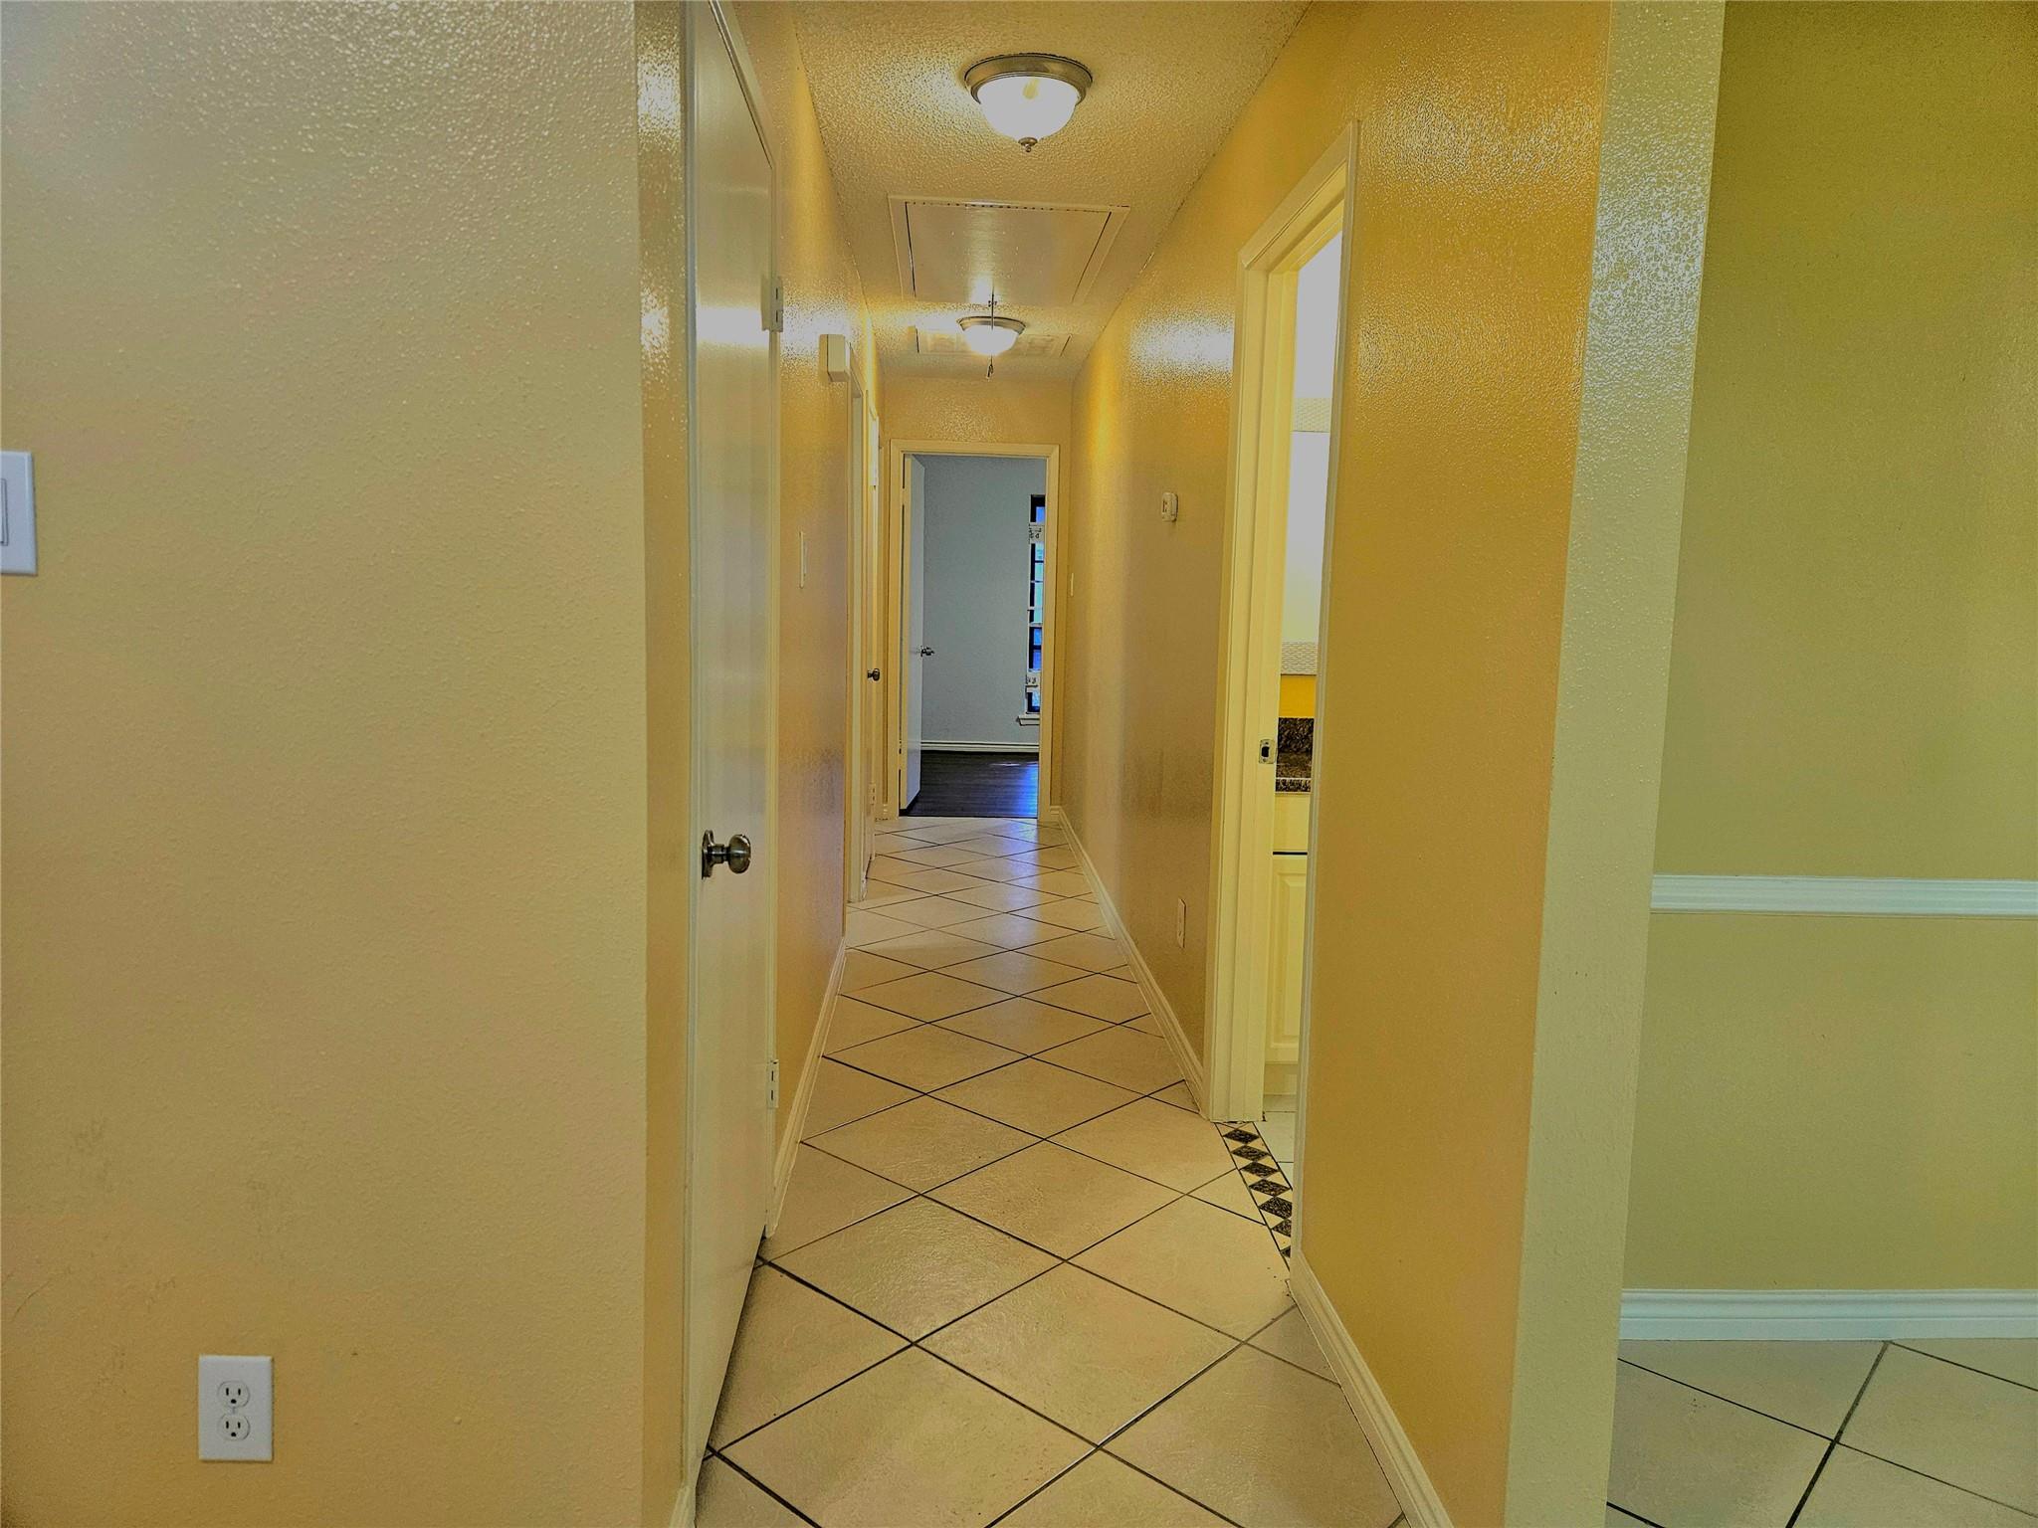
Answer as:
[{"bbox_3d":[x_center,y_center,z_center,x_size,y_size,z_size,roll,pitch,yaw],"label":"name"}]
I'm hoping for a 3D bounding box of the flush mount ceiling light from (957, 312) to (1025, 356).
[{"bbox_3d":[-0.119,-1.839,5.891,0.300,0.145,0.300,1,7,-3],"label":"flush mount ceiling light"}]

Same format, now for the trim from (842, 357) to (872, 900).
[{"bbox_3d":[-0.631,-0.433,5.192,0.060,2.100,0.880,1,7,-3],"label":"trim"}]

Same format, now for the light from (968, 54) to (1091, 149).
[{"bbox_3d":[0.021,-1.473,3.074,0.300,0.153,0.300,1,7,-3],"label":"light"}]

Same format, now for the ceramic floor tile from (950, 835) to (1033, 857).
[{"bbox_3d":[-0.121,0.425,6.905,0.400,0.010,0.400,8,10,42],"label":"ceramic floor tile"}]

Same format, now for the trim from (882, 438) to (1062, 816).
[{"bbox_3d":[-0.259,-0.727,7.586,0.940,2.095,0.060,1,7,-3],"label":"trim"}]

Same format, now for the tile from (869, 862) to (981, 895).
[{"bbox_3d":[-0.365,0.530,6.036,0.400,0.010,0.400,8,10,42],"label":"tile"}]

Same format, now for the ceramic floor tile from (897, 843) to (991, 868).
[{"bbox_3d":[-0.394,0.457,6.605,0.400,0.010,0.400,8,10,42],"label":"ceramic floor tile"}]

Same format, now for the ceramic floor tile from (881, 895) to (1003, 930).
[{"bbox_3d":[-0.337,0.603,5.466,0.400,0.010,0.400,8,10,42],"label":"ceramic floor tile"}]

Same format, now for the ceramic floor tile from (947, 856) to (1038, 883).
[{"bbox_3d":[-0.093,0.498,6.335,0.400,0.010,0.400,8,10,42],"label":"ceramic floor tile"}]

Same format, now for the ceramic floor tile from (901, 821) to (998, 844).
[{"bbox_3d":[-0.422,0.383,7.175,0.400,0.010,0.400,8,10,42],"label":"ceramic floor tile"}]

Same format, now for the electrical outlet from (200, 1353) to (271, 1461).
[{"bbox_3d":[-0.872,0.719,1.508,0.077,0.121,0.008,1,7,-3],"label":"electrical outlet"}]

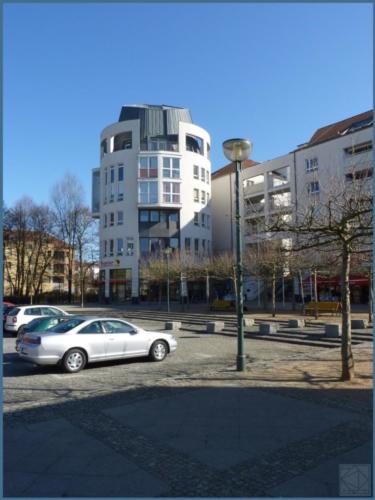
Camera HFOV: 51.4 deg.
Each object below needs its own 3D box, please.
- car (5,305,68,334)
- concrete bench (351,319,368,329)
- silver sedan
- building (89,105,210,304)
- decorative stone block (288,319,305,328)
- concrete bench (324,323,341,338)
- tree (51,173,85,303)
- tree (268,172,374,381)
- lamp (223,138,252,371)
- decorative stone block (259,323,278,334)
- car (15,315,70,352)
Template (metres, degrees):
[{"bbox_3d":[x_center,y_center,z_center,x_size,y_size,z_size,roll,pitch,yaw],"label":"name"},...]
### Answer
[{"bbox_3d":[-6.908,3.475,19.493,3.900,1.460,1.660,4,-7,-41],"label":"car"},{"bbox_3d":[7.371,3.206,16.763,0.600,0.430,0.580,-6,-8,44],"label":"concrete bench"},{"bbox_3d":[-2.438,2.711,11.795,4.740,1.400,1.790,4,-7,-37],"label":"silver sedan"},{"bbox_3d":[-4.306,-5.407,51.108,15.200,24.000,15.200,0,-6,-8],"label":"building"},{"bbox_3d":[5.058,3.434,18.049,0.560,0.420,0.560,-5,-7,42],"label":"decorative stone block"},{"bbox_3d":[5.914,3.214,15.539,0.550,0.480,0.550,5,-8,-41],"label":"concrete bench"},{"bbox_3d":[-17.620,-1.966,57.500,5.200,19.300,5.200,0,-6,0],"label":"tree"},{"bbox_3d":[3.285,0.448,8.293,3.500,4.500,3.400,0,-6,0],"label":"tree"},{"bbox_3d":[1.428,0.041,10.680,0.800,6.370,0.800,0,-6,0],"label":"lamp"},{"bbox_3d":[3.625,3.514,17.327,0.560,0.450,0.560,5,-8,-41],"label":"decorative stone block"},{"bbox_3d":[-3.746,2.966,13.779,4.200,1.350,1.700,4,-7,-37],"label":"car"}]

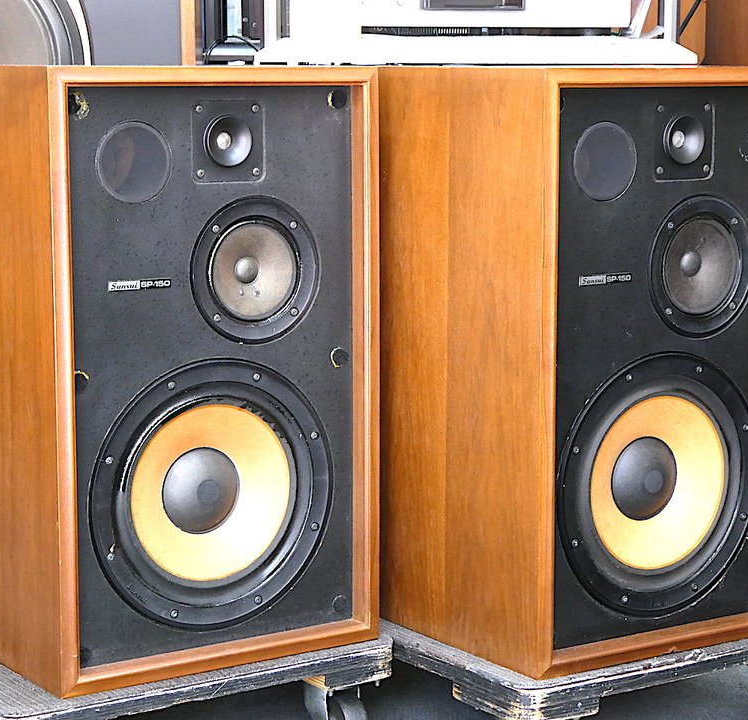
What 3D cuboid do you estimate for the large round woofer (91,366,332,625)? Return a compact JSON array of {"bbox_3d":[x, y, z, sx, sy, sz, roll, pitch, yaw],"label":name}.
[{"bbox_3d":[-0.192,0.139,2.093,0.290,0.290,0.084,-6,10,-33],"label":"large round woofer"}]

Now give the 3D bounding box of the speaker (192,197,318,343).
[{"bbox_3d":[-0.138,-0.099,2.077,0.155,0.155,0.055,-6,10,-33],"label":"speaker"}]

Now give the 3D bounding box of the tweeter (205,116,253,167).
[{"bbox_3d":[-0.158,-0.229,2.024,0.055,0.055,0.032,-6,10,-33],"label":"tweeter"}]

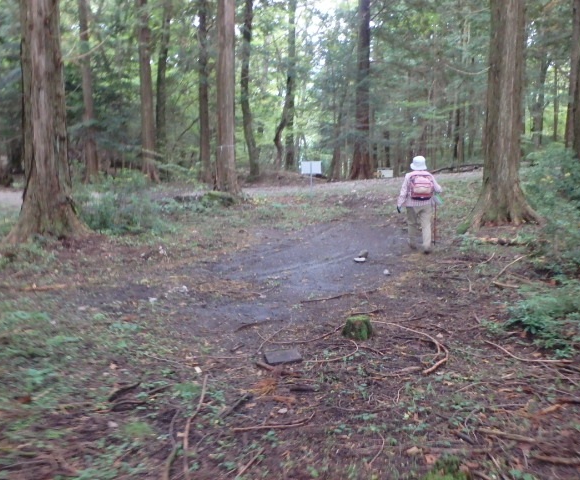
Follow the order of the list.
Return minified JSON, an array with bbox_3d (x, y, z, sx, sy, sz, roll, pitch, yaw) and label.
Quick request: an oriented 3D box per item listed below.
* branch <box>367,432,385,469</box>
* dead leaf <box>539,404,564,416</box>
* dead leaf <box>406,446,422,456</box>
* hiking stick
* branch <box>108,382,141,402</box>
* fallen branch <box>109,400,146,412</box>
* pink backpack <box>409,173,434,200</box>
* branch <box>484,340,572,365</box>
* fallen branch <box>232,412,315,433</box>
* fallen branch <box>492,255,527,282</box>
[{"bbox_3d":[0.445,1.034,2.962,0.046,0.025,0.354,1,6,16],"label":"branch"},{"bbox_3d":[1.512,0.973,3.423,0.197,0.025,0.055,-4,7,-32],"label":"dead leaf"},{"bbox_3d":[0.617,1.039,2.932,0.080,0.025,0.060,0,6,0],"label":"dead leaf"},{"bbox_3d":[2.412,-0.336,9.807,0.030,0.860,0.030,0,6,0],"label":"hiking stick"},{"bbox_3d":[-1.055,0.938,3.749,0.065,0.050,0.326,3,8,21],"label":"branch"},{"bbox_3d":[-0.967,0.953,3.495,0.233,0.045,0.092,-4,7,-33],"label":"fallen branch"},{"bbox_3d":[2.038,-0.812,9.150,0.360,0.410,0.210,0,7,-2],"label":"pink backpack"},{"bbox_3d":[1.737,0.847,4.468,0.242,0.040,0.700,-7,10,-42],"label":"branch"},{"bbox_3d":[-0.081,0.986,3.272,0.493,0.040,0.148,-2,6,-11],"label":"fallen branch"},{"bbox_3d":[3.024,0.338,8.053,0.060,0.050,2.325,4,9,30],"label":"fallen branch"}]

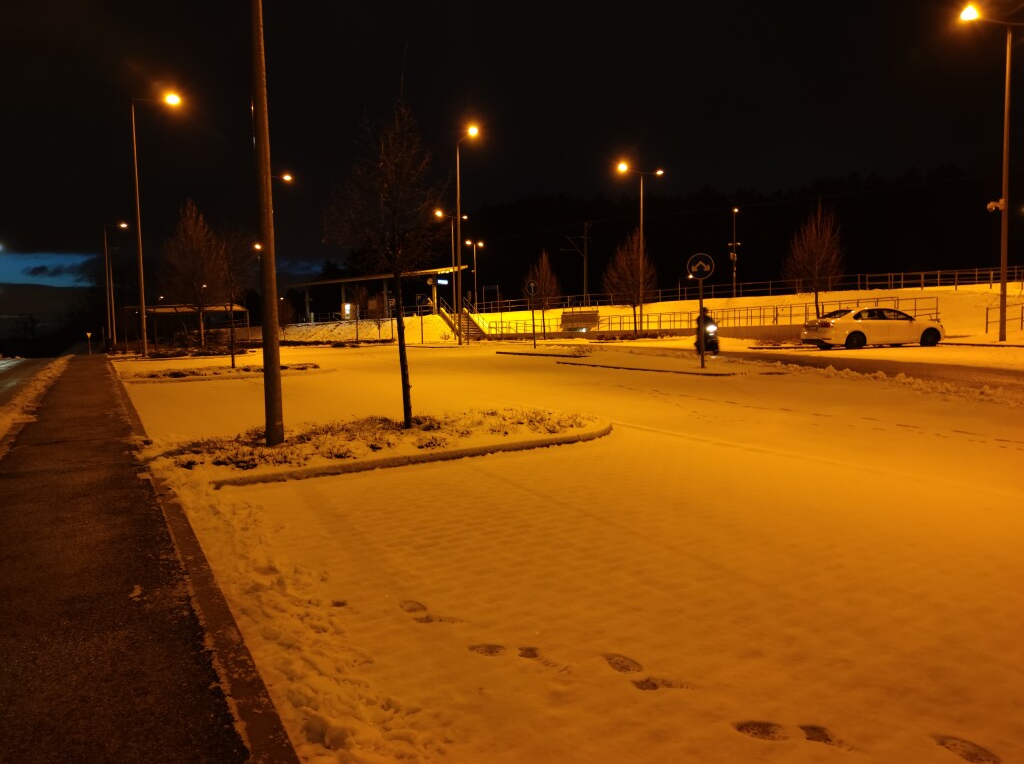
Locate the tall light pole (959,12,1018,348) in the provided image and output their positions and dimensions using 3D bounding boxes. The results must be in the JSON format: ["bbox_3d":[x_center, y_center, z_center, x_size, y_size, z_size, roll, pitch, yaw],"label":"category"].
[{"bbox_3d":[17.746,-7.105,25.426,3.800,11.328,0.450,-2,4,-19],"label":"tall light pole"}]

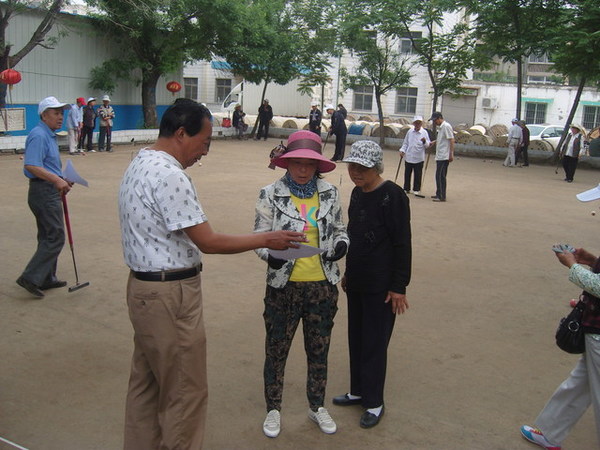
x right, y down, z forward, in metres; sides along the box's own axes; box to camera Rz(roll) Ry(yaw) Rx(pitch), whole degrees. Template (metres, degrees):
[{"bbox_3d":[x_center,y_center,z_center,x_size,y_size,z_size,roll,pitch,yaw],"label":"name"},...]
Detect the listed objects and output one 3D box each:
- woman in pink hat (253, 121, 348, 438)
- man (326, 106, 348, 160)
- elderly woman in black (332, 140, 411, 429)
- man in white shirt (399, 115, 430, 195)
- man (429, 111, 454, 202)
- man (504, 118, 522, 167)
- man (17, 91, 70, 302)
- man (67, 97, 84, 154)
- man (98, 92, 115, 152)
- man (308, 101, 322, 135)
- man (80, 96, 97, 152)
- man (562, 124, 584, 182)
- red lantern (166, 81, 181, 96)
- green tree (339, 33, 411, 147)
[{"bbox_3d":[0.013,0.342,3.146,0.540,1.650,0.470,2,12,-2],"label":"woman in pink hat"},{"bbox_3d":[1.217,-2.917,18.634,0.580,1.718,0.500,-1,12,-17],"label":"man"},{"bbox_3d":[0.413,0.342,3.355,0.470,1.600,0.350,10,14,32],"label":"elderly woman in black"},{"bbox_3d":[2.465,-1.504,12.579,0.620,1.660,0.420,2,12,-2],"label":"man in white shirt"},{"bbox_3d":[2.784,-1.335,11.596,0.450,1.735,0.500,-2,13,-22],"label":"man"},{"bbox_3d":[7.464,-2.875,20.602,0.530,1.664,0.550,-9,16,-44],"label":"man"},{"bbox_3d":[-2.288,-0.251,5.268,0.550,1.740,0.460,1,12,-7],"label":"man"},{"bbox_3d":[-6.717,-2.970,17.632,0.500,1.650,0.480,7,13,22],"label":"man"},{"bbox_3d":[-5.973,-3.125,18.191,0.540,1.732,0.380,0,12,-11],"label":"man"},{"bbox_3d":[0.577,-3.922,22.973,0.500,1.710,0.360,3,12,4],"label":"man"},{"bbox_3d":[-6.621,-3.134,18.449,0.380,1.660,0.500,10,14,31],"label":"man"},{"bbox_3d":[7.813,-2.046,16.866,0.660,1.635,0.420,9,13,29],"label":"man"},{"bbox_3d":[-5.127,-5.543,24.000,0.600,0.610,0.600,2,12,-1],"label":"red lantern"},{"bbox_3d":[3.082,-5.575,24.381,3.050,4.666,3.000,3,12,0],"label":"green tree"}]

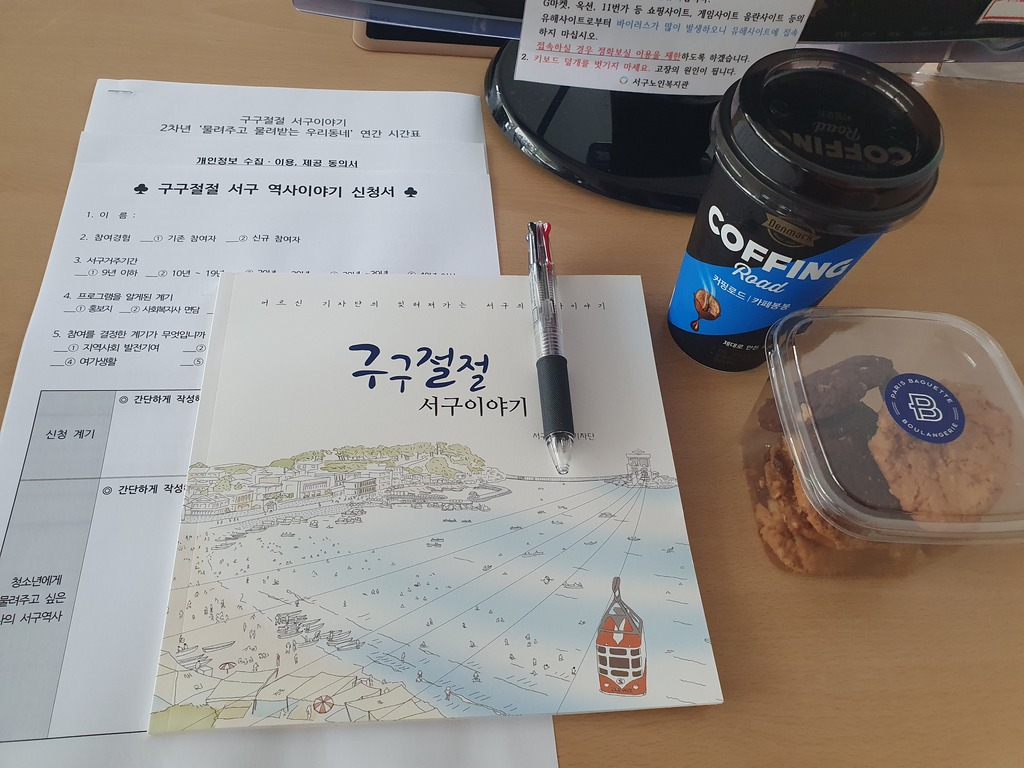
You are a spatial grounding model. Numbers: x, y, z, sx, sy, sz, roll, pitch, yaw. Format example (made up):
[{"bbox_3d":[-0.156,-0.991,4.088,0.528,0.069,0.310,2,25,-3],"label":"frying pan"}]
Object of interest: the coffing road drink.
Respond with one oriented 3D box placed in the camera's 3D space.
[{"bbox_3d":[0.110,-0.062,0.325,0.082,0.127,0.082,23,59,8],"label":"coffing road drink"}]

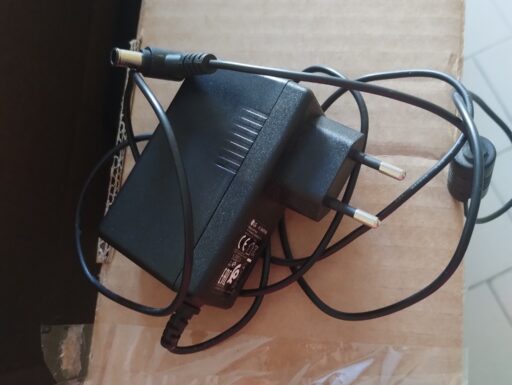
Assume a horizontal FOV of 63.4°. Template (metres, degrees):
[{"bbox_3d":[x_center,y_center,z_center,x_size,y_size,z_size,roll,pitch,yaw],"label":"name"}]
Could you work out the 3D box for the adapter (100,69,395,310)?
[{"bbox_3d":[-0.001,0.002,0.151,0.086,0.028,0.079,27,90,27],"label":"adapter"}]

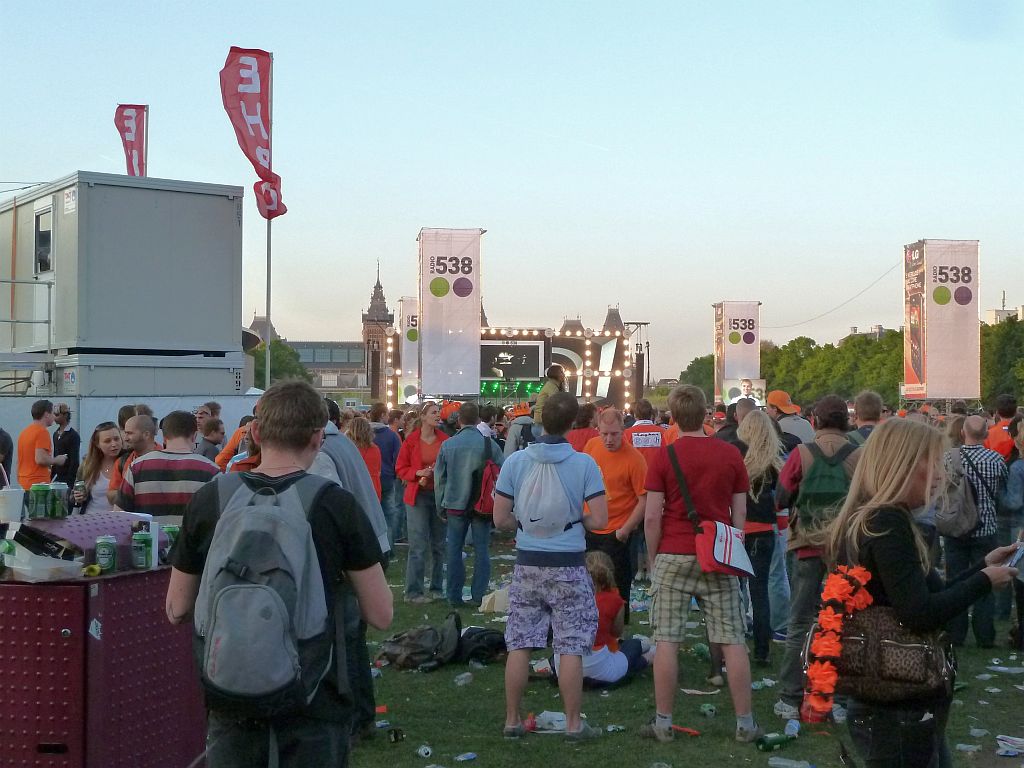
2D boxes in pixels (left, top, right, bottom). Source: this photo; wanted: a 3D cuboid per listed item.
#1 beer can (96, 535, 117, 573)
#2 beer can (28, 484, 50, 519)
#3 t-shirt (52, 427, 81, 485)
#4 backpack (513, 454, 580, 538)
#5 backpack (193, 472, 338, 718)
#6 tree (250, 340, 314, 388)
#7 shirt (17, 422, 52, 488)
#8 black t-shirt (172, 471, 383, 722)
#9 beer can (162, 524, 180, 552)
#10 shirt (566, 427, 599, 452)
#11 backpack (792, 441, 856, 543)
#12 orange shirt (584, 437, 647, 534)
[{"bbox_3d":[-1.330,0.558,4.660,0.066,0.115,0.066,0,-1,-12],"label":"beer can"},{"bbox_3d":[-1.550,0.386,4.660,0.066,0.116,0.066,0,-1,-17],"label":"beer can"},{"bbox_3d":[-4.769,0.797,15.200,0.470,0.700,0.290,-1,-1,37],"label":"t-shirt"},{"bbox_3d":[0.174,0.567,7.150,0.330,0.420,0.140,0,-1,0],"label":"backpack"},{"bbox_3d":[-0.608,0.519,3.500,0.320,0.560,0.240,0,-1,6],"label":"backpack"},{"bbox_3d":[-27.831,-0.058,165.000,9.500,10.400,9.500,0,-1,0],"label":"tree"},{"bbox_3d":[-4.607,0.700,13.700,0.280,0.660,0.460,1,-1,-45],"label":"shirt"},{"bbox_3d":[-0.608,0.551,3.680,0.520,0.630,0.310,0,-1,6],"label":"black t-shirt"},{"bbox_3d":[-1.206,0.560,5.020,0.066,0.115,0.066,0,-1,-12],"label":"beer can"},{"bbox_3d":[0.638,0.706,12.000,0.480,0.680,0.280,0,-1,3],"label":"shirt"},{"bbox_3d":[1.722,0.581,7.750,0.350,0.500,0.200,0,-1,9],"label":"backpack"},{"bbox_3d":[0.765,0.765,10.700,0.530,0.710,0.320,0,-1,13],"label":"orange shirt"}]

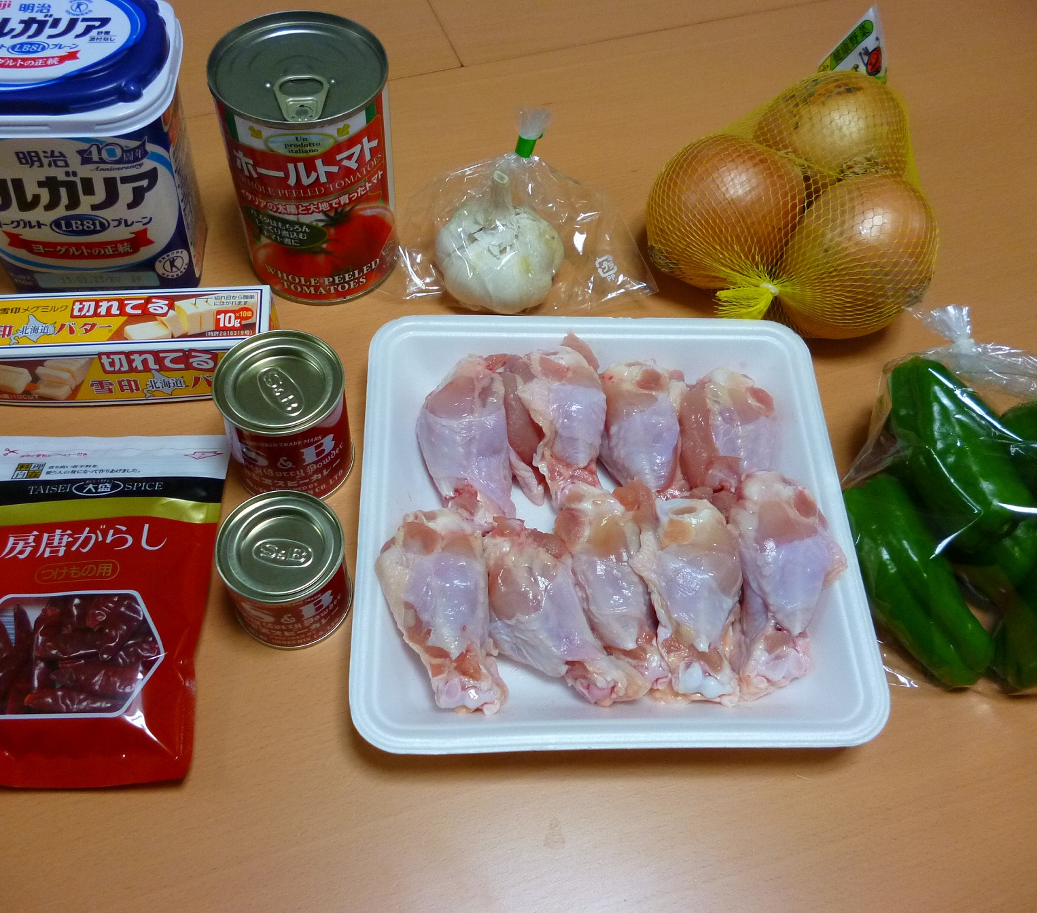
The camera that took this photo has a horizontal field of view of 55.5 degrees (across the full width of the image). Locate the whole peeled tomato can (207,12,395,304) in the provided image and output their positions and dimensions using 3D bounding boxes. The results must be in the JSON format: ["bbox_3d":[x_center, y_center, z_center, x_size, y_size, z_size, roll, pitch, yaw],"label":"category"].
[{"bbox_3d":[-0.097,-0.139,0.471,0.076,0.112,0.076,2,57,-2],"label":"whole peeled tomato can"}]

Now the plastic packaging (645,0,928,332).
[{"bbox_3d":[0.139,-0.150,0.510,0.141,0.083,0.184,6,57,0],"label":"plastic packaging"}]

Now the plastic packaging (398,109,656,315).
[{"bbox_3d":[0.005,-0.120,0.477,0.131,0.093,0.081,2,57,-2],"label":"plastic packaging"}]

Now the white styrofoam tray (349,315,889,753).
[{"bbox_3d":[0.036,0.026,0.422,0.202,0.029,0.203,0,57,-3],"label":"white styrofoam tray"}]

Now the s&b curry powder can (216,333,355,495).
[{"bbox_3d":[-0.099,-0.015,0.423,0.052,0.057,0.052,2,57,-2],"label":"s&b curry powder can"}]

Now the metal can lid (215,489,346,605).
[{"bbox_3d":[-0.091,0.035,0.377,0.048,0.006,0.048,2,57,-2],"label":"metal can lid"}]

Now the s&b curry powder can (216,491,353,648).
[{"bbox_3d":[-0.092,0.045,0.393,0.048,0.044,0.048,2,57,-2],"label":"s&b curry powder can"}]

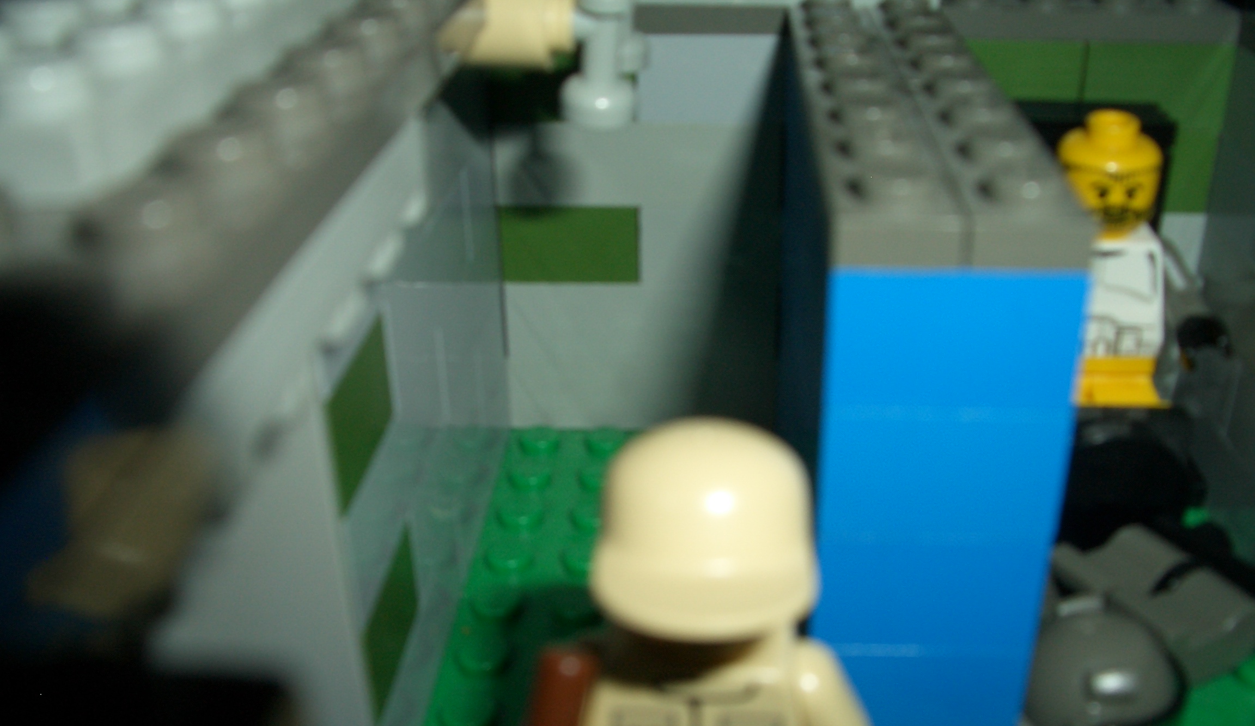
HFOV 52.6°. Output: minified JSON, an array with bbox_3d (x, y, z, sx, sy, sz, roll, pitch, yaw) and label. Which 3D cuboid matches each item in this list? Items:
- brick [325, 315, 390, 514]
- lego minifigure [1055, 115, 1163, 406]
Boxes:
[{"bbox_3d":[-0.023,0.003,0.092,0.008,0.010,0.016,1,26,4],"label":"brick"},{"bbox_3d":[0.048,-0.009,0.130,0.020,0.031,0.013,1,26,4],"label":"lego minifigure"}]

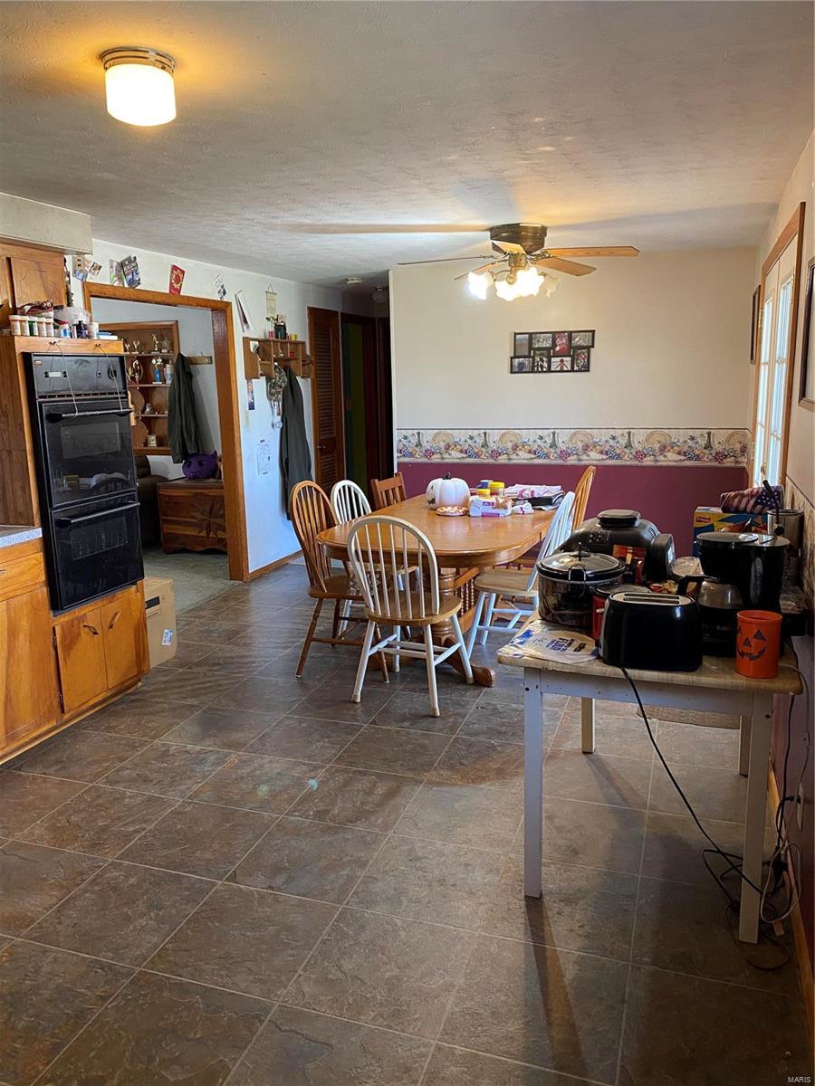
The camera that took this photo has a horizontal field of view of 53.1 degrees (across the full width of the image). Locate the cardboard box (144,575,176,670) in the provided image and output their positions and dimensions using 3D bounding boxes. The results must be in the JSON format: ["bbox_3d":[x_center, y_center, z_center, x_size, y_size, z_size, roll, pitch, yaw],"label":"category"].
[{"bbox_3d":[-1.585,0.467,4.534,0.382,0.438,0.457,3,12,19],"label":"cardboard box"}]

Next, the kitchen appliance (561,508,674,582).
[{"bbox_3d":[0.762,0.018,3.017,0.427,0.290,0.365,4,13,26],"label":"kitchen appliance"}]

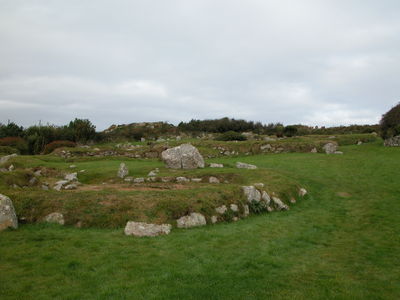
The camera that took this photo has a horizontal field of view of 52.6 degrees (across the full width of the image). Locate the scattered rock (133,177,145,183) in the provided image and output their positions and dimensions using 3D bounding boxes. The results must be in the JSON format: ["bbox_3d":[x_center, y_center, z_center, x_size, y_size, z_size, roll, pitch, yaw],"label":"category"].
[{"bbox_3d":[-1.767,0.848,11.622,0.326,0.159,0.243,0,3,-4],"label":"scattered rock"}]

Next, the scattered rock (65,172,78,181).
[{"bbox_3d":[-3.591,0.740,11.300,0.383,0.219,0.320,-1,3,-18],"label":"scattered rock"}]

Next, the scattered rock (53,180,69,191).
[{"bbox_3d":[-3.435,0.874,9.959,0.377,0.209,0.317,0,3,-10],"label":"scattered rock"}]

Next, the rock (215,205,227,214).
[{"bbox_3d":[0.384,1.116,7.585,0.213,0.178,0.169,0,3,1],"label":"rock"}]

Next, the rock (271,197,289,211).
[{"bbox_3d":[1.607,1.072,8.100,0.344,0.275,0.260,1,3,11],"label":"rock"}]

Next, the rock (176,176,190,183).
[{"bbox_3d":[-0.497,0.875,12.000,0.422,0.174,0.280,0,3,-2],"label":"rock"}]

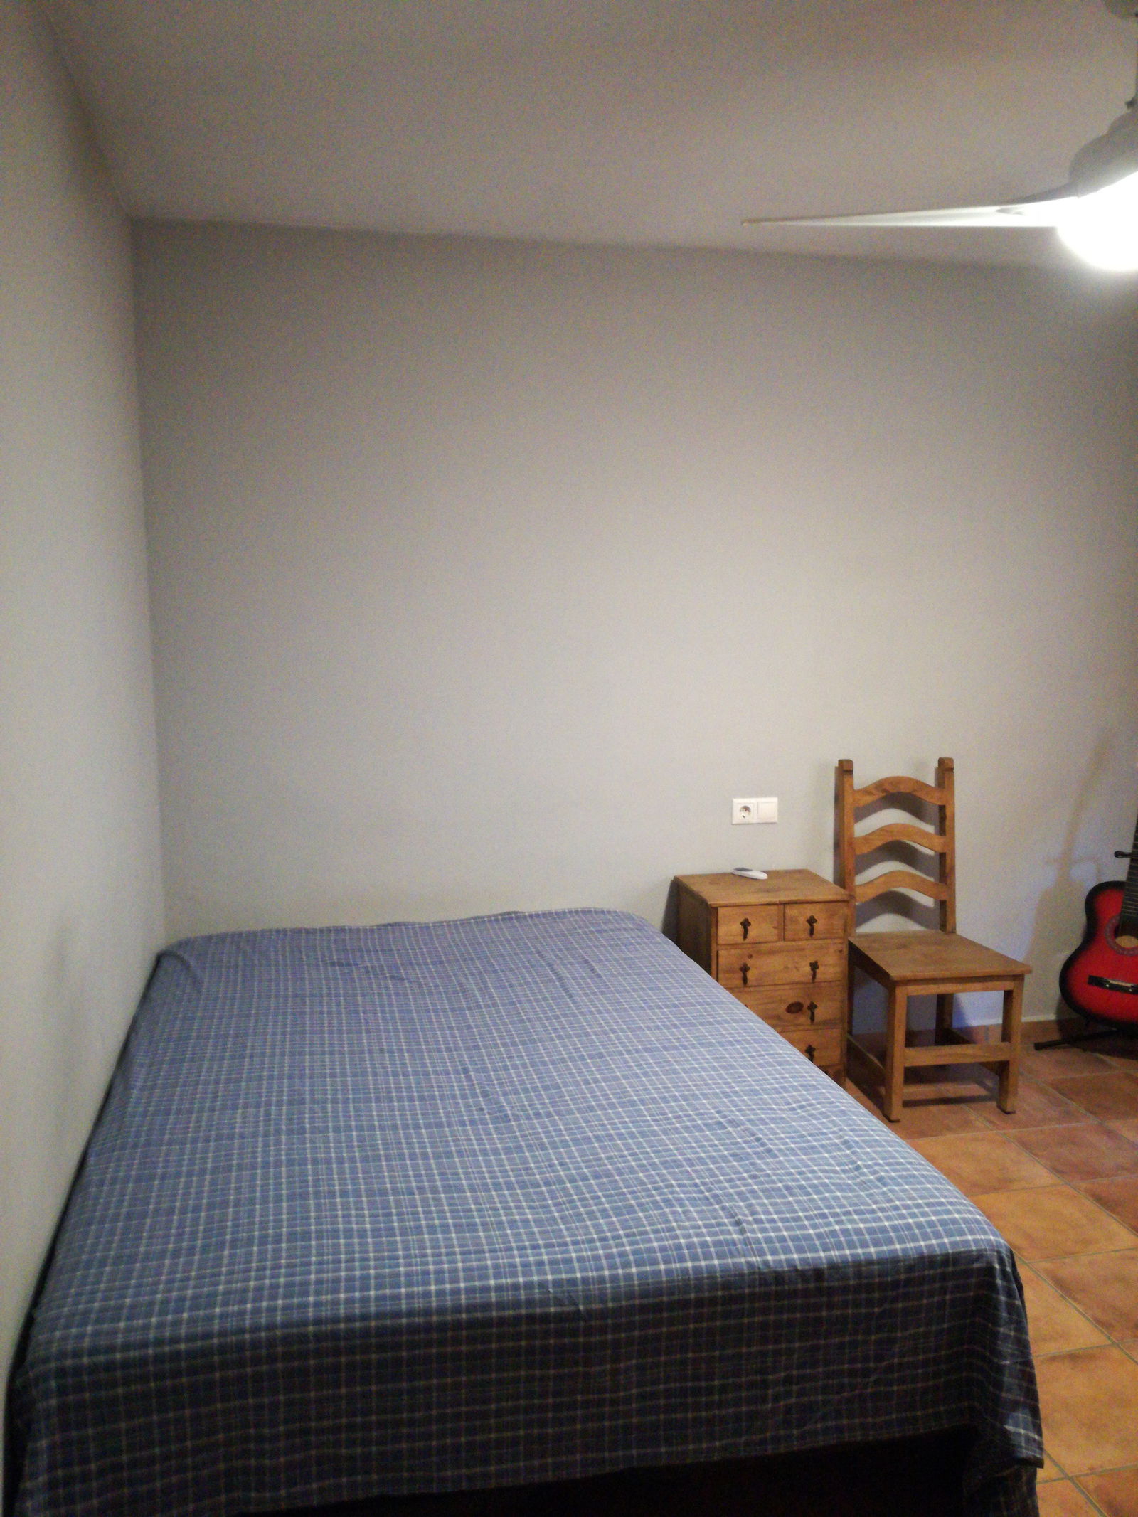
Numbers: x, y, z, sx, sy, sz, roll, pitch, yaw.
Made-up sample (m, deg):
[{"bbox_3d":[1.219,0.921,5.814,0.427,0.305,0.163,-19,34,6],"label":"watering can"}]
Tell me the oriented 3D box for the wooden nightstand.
[{"bbox_3d":[0.600,0.734,3.743,0.452,0.675,0.370,-2,6,-10],"label":"wooden nightstand"}]

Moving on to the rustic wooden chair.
[{"bbox_3d":[1.136,0.543,3.763,0.447,1.043,0.492,-1,6,-8],"label":"rustic wooden chair"}]

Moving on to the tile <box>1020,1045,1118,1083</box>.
[{"bbox_3d":[1.653,1.038,4.044,0.325,0.010,0.297,-2,6,-11],"label":"tile"}]

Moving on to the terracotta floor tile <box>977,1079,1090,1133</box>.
[{"bbox_3d":[1.392,1.081,3.674,0.325,0.010,0.325,-2,6,-11],"label":"terracotta floor tile"}]

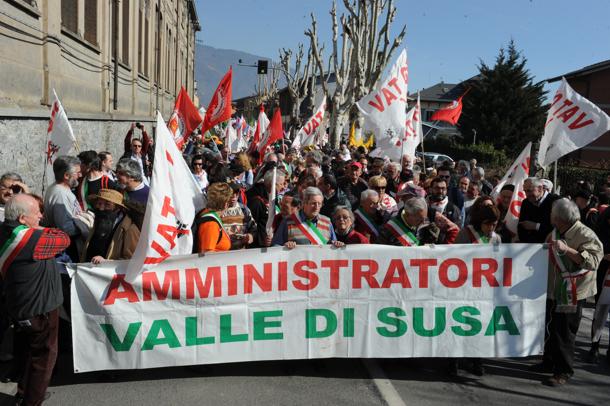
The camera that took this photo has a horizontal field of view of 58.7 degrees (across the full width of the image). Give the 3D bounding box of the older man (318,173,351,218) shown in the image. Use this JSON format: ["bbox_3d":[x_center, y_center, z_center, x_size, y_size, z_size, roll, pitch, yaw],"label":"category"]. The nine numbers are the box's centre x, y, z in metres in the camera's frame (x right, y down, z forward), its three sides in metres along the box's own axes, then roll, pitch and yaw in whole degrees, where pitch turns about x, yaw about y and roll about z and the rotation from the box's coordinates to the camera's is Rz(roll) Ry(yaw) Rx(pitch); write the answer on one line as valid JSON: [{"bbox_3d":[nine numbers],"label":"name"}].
[{"bbox_3d":[0.272,0.535,6.120,0.360,1.720,0.520,-6,11,-44],"label":"older man"}]

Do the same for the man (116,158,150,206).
[{"bbox_3d":[-1.716,0.431,5.471,0.380,1.740,0.520,-2,9,-25],"label":"man"}]

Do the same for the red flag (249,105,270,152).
[{"bbox_3d":[-1.033,-1.668,12.300,0.520,1.120,0.300,1,8,-11],"label":"red flag"}]

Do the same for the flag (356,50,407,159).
[{"bbox_3d":[1.058,-1.345,7.400,0.700,1.500,0.350,2,8,6],"label":"flag"}]

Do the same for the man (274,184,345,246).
[{"bbox_3d":[0.030,0.698,4.831,0.580,1.680,0.420,-1,8,-7],"label":"man"}]

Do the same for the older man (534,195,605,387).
[{"bbox_3d":[2.351,0.787,4.918,0.460,1.620,0.400,8,10,38],"label":"older man"}]

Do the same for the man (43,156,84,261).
[{"bbox_3d":[-2.197,0.443,5.067,0.420,1.770,0.500,2,8,17],"label":"man"}]

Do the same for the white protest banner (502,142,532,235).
[{"bbox_3d":[1.962,-0.136,5.100,0.520,0.900,0.280,2,8,17],"label":"white protest banner"}]

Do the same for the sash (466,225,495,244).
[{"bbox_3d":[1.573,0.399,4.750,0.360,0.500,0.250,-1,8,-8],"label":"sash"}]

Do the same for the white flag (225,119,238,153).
[{"bbox_3d":[-1.763,-1.619,13.000,0.340,0.820,0.250,0,8,-6],"label":"white flag"}]

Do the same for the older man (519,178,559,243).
[{"bbox_3d":[2.422,0.616,5.771,0.550,1.740,0.400,6,9,26],"label":"older man"}]

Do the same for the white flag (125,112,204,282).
[{"bbox_3d":[-1.193,-0.047,4.600,0.680,1.420,0.400,0,8,-6],"label":"white flag"}]

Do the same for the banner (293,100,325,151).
[{"bbox_3d":[0.091,-1.593,11.000,0.680,1.050,0.350,2,8,6],"label":"banner"}]

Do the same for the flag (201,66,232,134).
[{"bbox_3d":[-1.582,-1.854,9.800,0.580,1.250,0.320,1,8,-11],"label":"flag"}]

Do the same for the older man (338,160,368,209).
[{"bbox_3d":[0.675,0.289,7.724,0.540,1.740,0.380,0,8,-6],"label":"older man"}]

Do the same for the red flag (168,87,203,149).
[{"bbox_3d":[-1.941,-1.388,8.800,0.600,1.020,0.350,-2,8,-11],"label":"red flag"}]

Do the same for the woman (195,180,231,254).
[{"bbox_3d":[-0.801,0.654,4.962,0.420,1.690,0.500,-3,8,-22],"label":"woman"}]

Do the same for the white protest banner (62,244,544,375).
[{"bbox_3d":[0.102,0.909,4.660,4.060,0.990,0.200,-1,8,-4],"label":"white protest banner"}]

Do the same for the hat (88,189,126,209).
[{"bbox_3d":[-1.677,-0.030,4.600,0.330,0.140,0.350,15,12,-8],"label":"hat"}]

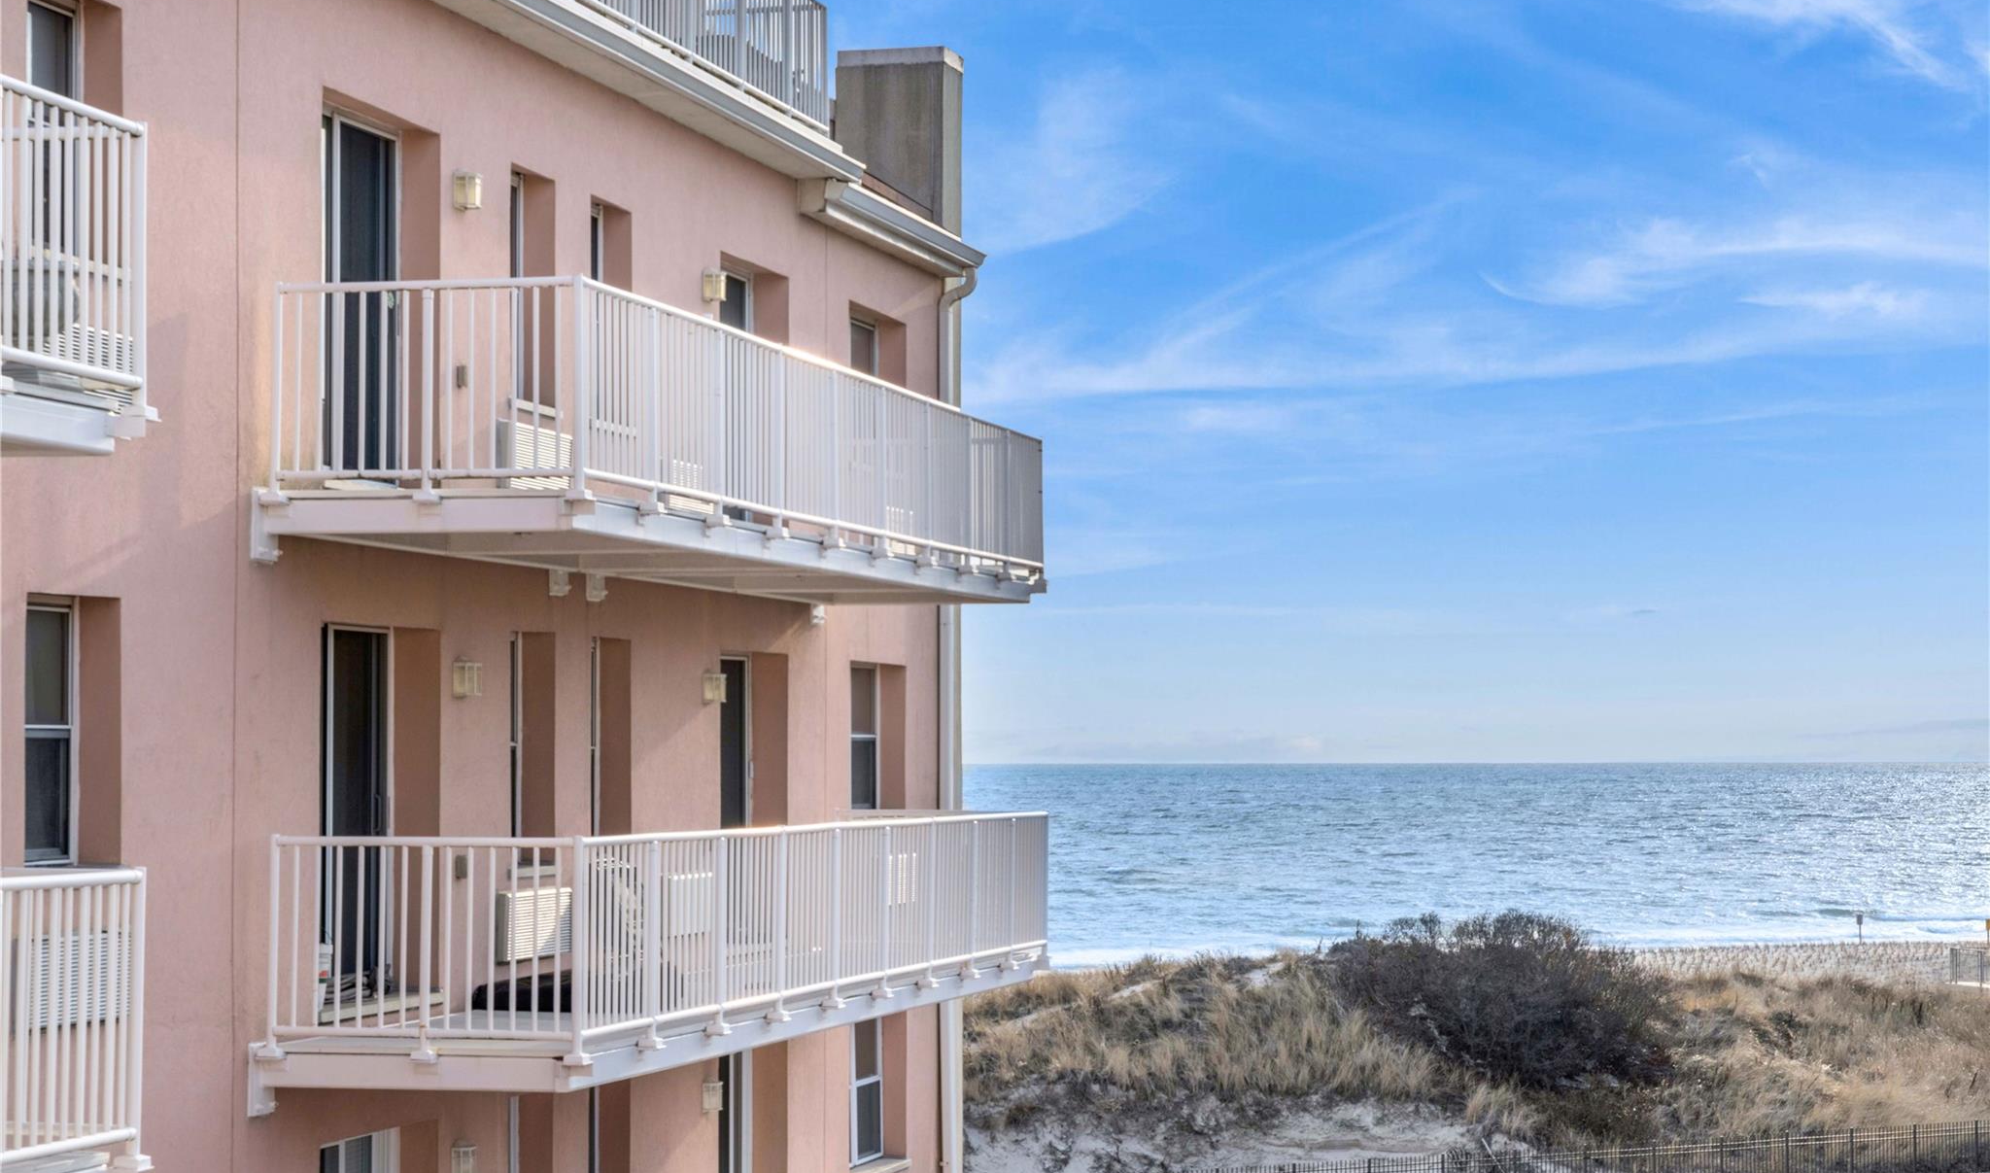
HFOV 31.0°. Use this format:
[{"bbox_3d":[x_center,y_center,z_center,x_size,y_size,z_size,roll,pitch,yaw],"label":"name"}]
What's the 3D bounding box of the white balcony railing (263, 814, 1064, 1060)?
[{"bbox_3d":[-1.620,2.000,22.210,1.730,1.100,9.440,-1,-3,15],"label":"white balcony railing"}]

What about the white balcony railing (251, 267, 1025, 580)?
[{"bbox_3d":[-1.625,-0.749,22.310,1.720,1.100,9.370,-1,-3,15],"label":"white balcony railing"}]

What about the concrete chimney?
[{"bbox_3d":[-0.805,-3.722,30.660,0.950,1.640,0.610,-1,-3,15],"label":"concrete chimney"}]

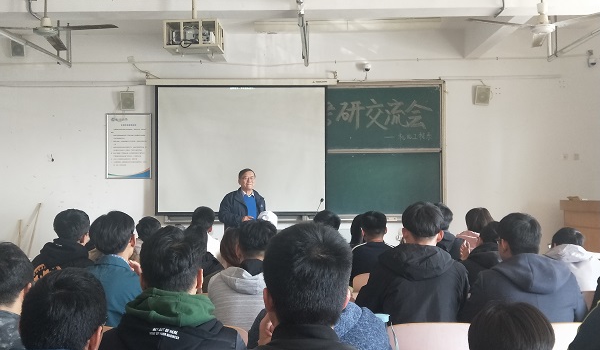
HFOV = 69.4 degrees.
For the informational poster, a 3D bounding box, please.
[{"bbox_3d":[-2.454,-0.411,6.214,0.662,0.945,0.030,0,-2,1],"label":"informational poster"}]

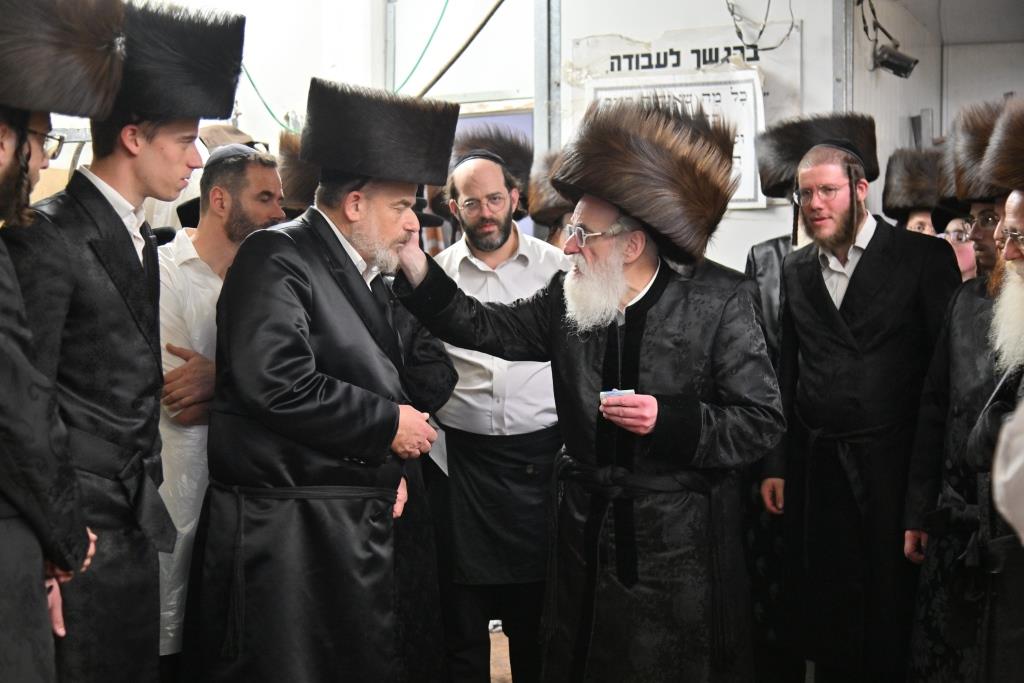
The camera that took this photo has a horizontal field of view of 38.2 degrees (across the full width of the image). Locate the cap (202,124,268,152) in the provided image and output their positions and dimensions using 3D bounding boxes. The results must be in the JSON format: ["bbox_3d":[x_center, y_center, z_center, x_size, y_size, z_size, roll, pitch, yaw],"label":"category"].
[{"bbox_3d":[-0.888,-0.632,4.700,0.250,0.130,0.180,7,3,27],"label":"cap"}]

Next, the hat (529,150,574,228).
[{"bbox_3d":[0.227,-0.507,4.900,0.350,0.220,0.350,2,-4,11],"label":"hat"}]

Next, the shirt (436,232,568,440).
[{"bbox_3d":[-0.036,-0.021,3.950,0.500,0.600,0.300,0,1,6],"label":"shirt"}]

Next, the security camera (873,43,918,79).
[{"bbox_3d":[1.428,-1.041,5.500,0.170,0.085,0.080,30,13,20],"label":"security camera"}]

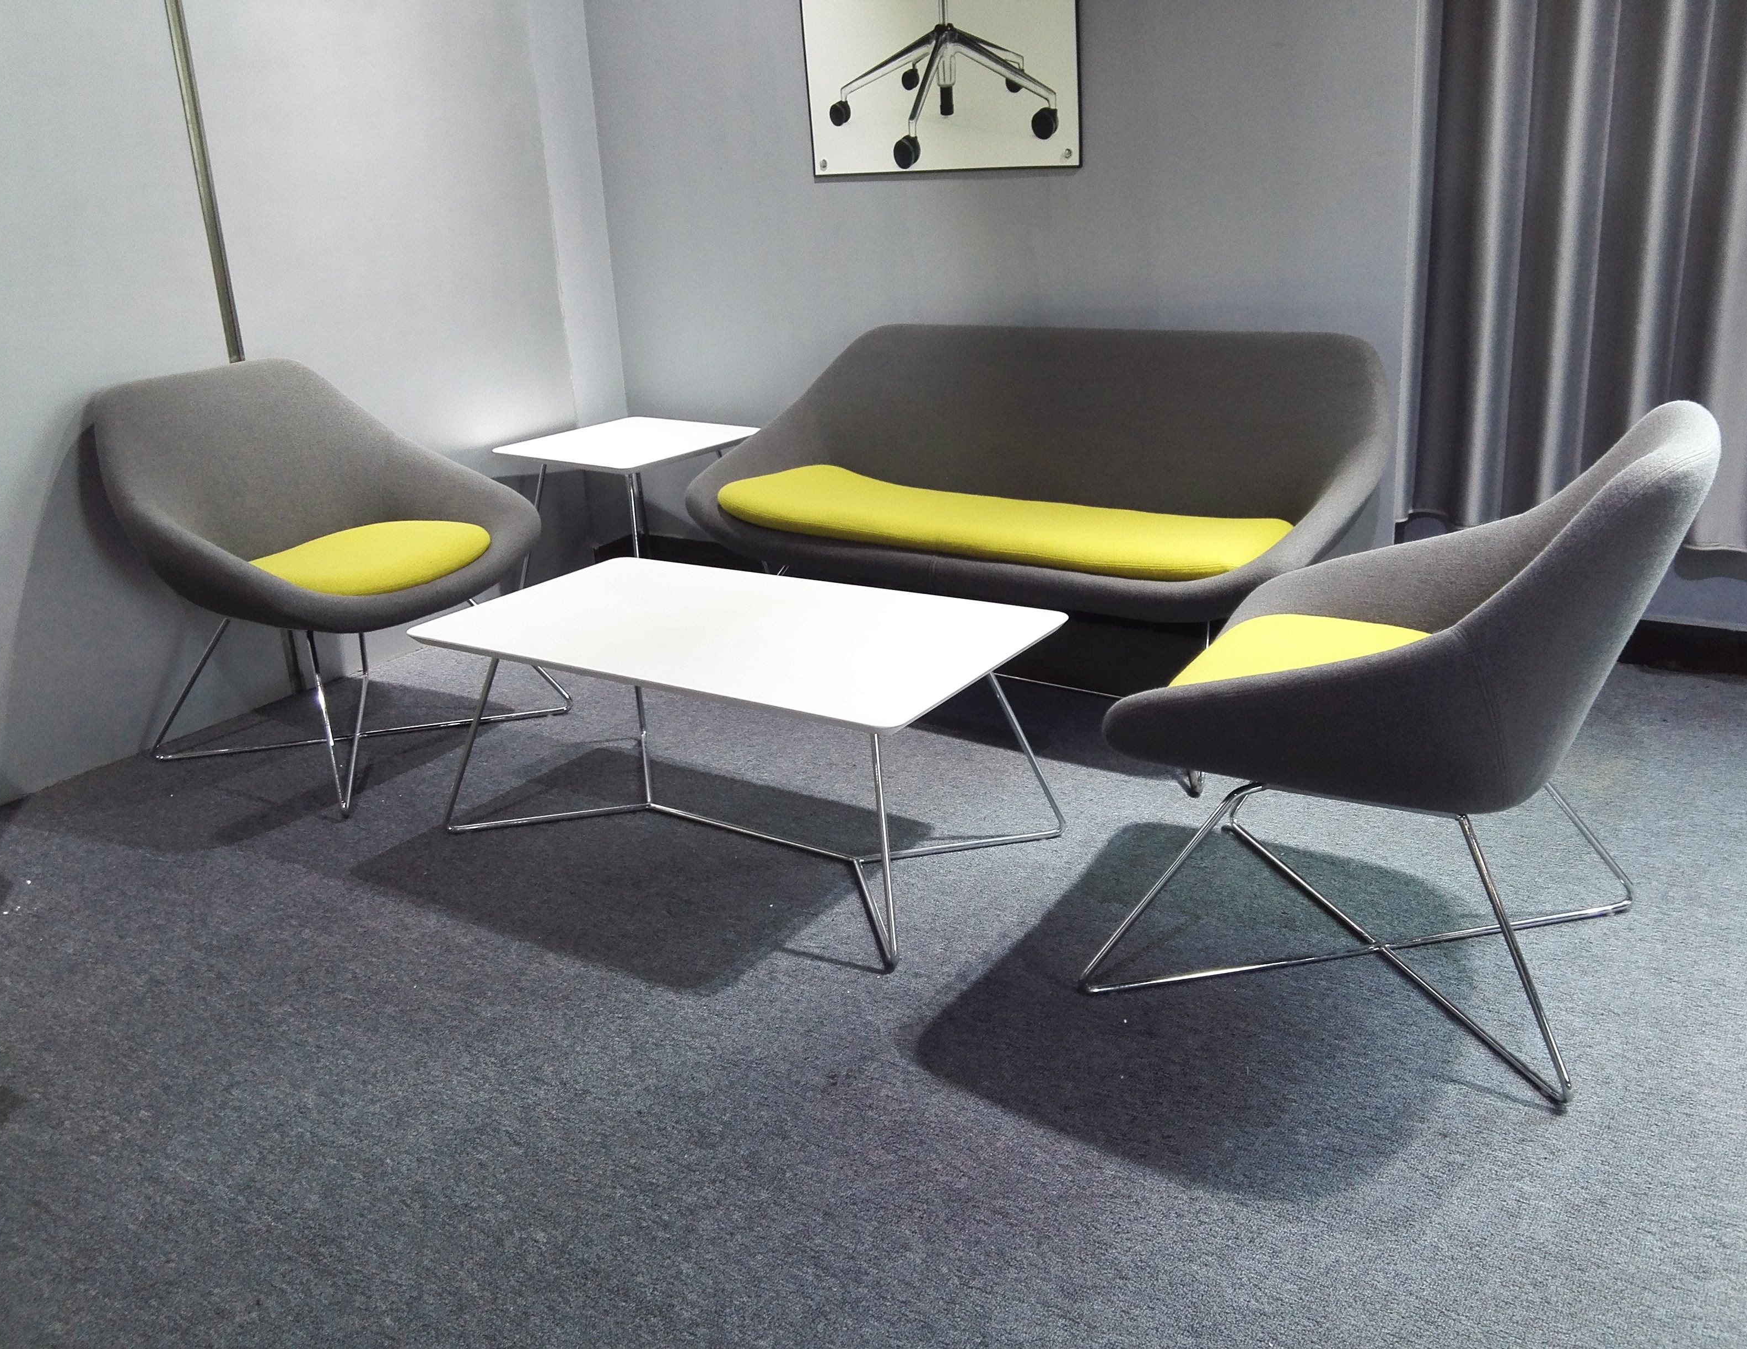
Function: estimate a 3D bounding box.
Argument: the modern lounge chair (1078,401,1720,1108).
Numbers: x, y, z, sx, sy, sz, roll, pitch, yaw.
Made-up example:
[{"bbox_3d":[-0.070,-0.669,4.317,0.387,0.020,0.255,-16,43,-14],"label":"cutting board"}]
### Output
[{"bbox_3d":[0.739,0.029,2.191,0.750,0.806,0.756,9,23,30],"label":"modern lounge chair"}]

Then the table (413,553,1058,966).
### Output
[{"bbox_3d":[-0.241,0.101,2.738,1.066,0.404,0.585,10,23,32],"label":"table"}]

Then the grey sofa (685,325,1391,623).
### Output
[{"bbox_3d":[0.323,-0.331,3.297,1.572,0.786,0.756,12,24,36],"label":"grey sofa"}]

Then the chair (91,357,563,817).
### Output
[{"bbox_3d":[-1.181,-0.242,3.244,0.750,0.806,0.756,9,23,30],"label":"chair"}]

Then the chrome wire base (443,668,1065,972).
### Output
[{"bbox_3d":[-0.241,0.111,2.742,1.030,0.383,0.569,10,23,32],"label":"chrome wire base"}]

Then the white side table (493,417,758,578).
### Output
[{"bbox_3d":[-0.637,-0.398,4.091,0.534,0.479,0.534,12,24,36],"label":"white side table"}]

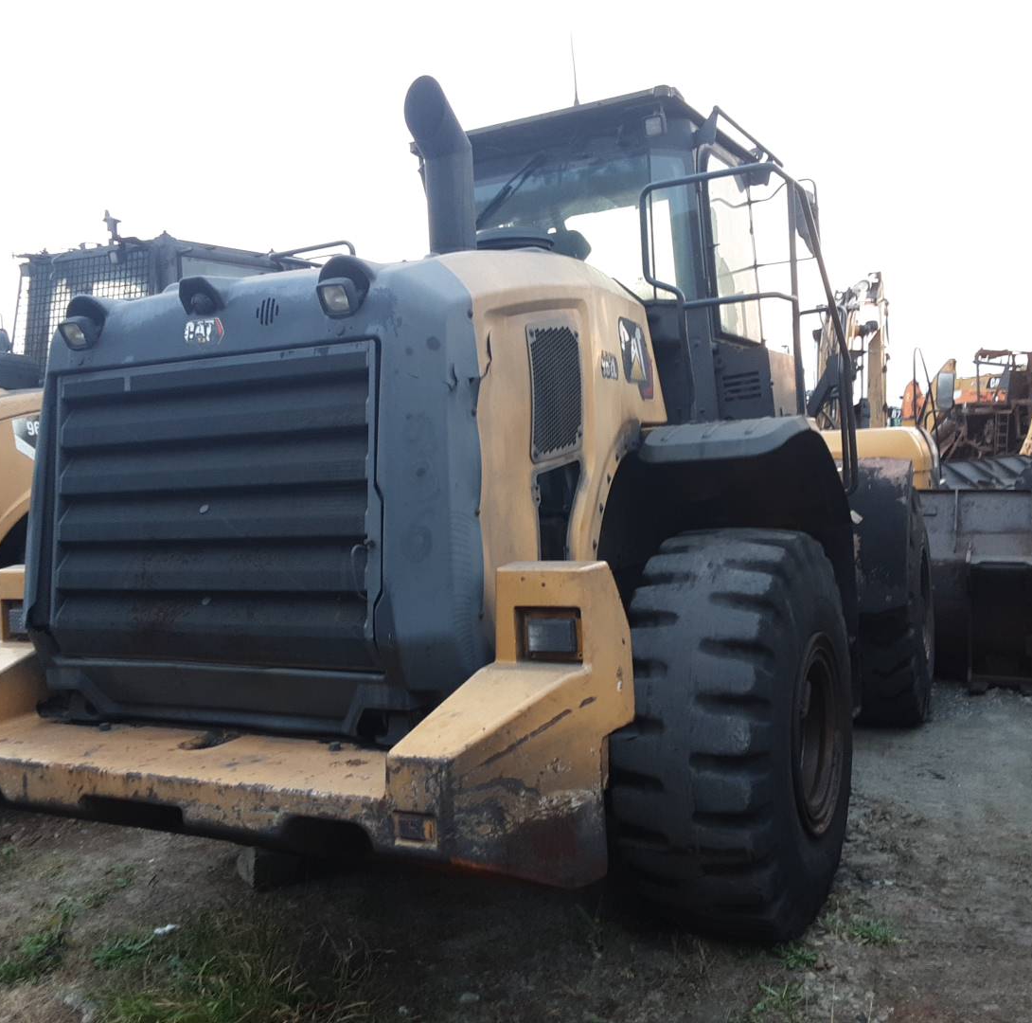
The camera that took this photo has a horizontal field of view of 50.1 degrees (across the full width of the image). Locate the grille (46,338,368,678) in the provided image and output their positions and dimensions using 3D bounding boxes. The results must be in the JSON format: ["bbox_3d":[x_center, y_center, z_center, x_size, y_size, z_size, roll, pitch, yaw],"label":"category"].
[{"bbox_3d":[-0.948,-0.002,3.304,1.272,0.918,0.120,-2,-4,28],"label":"grille"}]

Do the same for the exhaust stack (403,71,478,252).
[{"bbox_3d":[-0.298,-1.344,4.339,0.185,0.676,0.346,-2,2,28],"label":"exhaust stack"}]

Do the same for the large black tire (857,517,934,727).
[{"bbox_3d":[2.430,0.662,7.515,0.612,1.610,1.610,-2,2,28],"label":"large black tire"}]

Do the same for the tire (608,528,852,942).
[{"bbox_3d":[0.936,0.873,4.508,0.612,1.610,1.610,-2,2,28],"label":"tire"}]

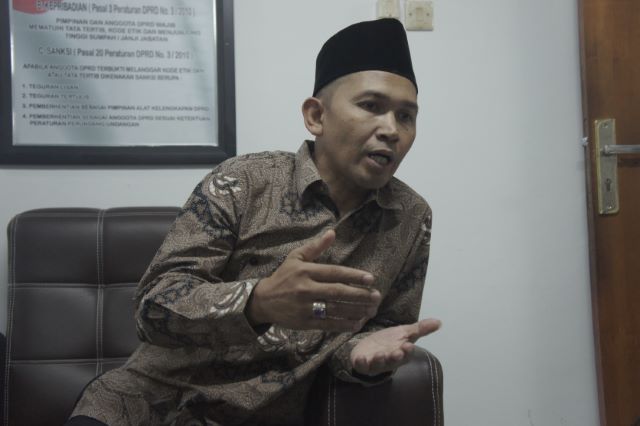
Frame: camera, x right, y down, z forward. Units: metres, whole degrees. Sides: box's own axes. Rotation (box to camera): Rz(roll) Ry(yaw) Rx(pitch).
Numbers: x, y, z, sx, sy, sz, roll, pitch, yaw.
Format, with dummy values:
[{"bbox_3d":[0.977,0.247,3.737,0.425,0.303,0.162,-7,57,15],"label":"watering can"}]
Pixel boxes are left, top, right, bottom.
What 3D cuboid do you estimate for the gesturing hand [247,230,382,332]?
[{"bbox_3d":[-0.006,0.092,1.020,0.180,0.130,0.085,5,-2,12],"label":"gesturing hand"}]

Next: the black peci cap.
[{"bbox_3d":[0.072,-0.238,1.280,0.165,0.100,0.205,7,-17,-32],"label":"black peci cap"}]

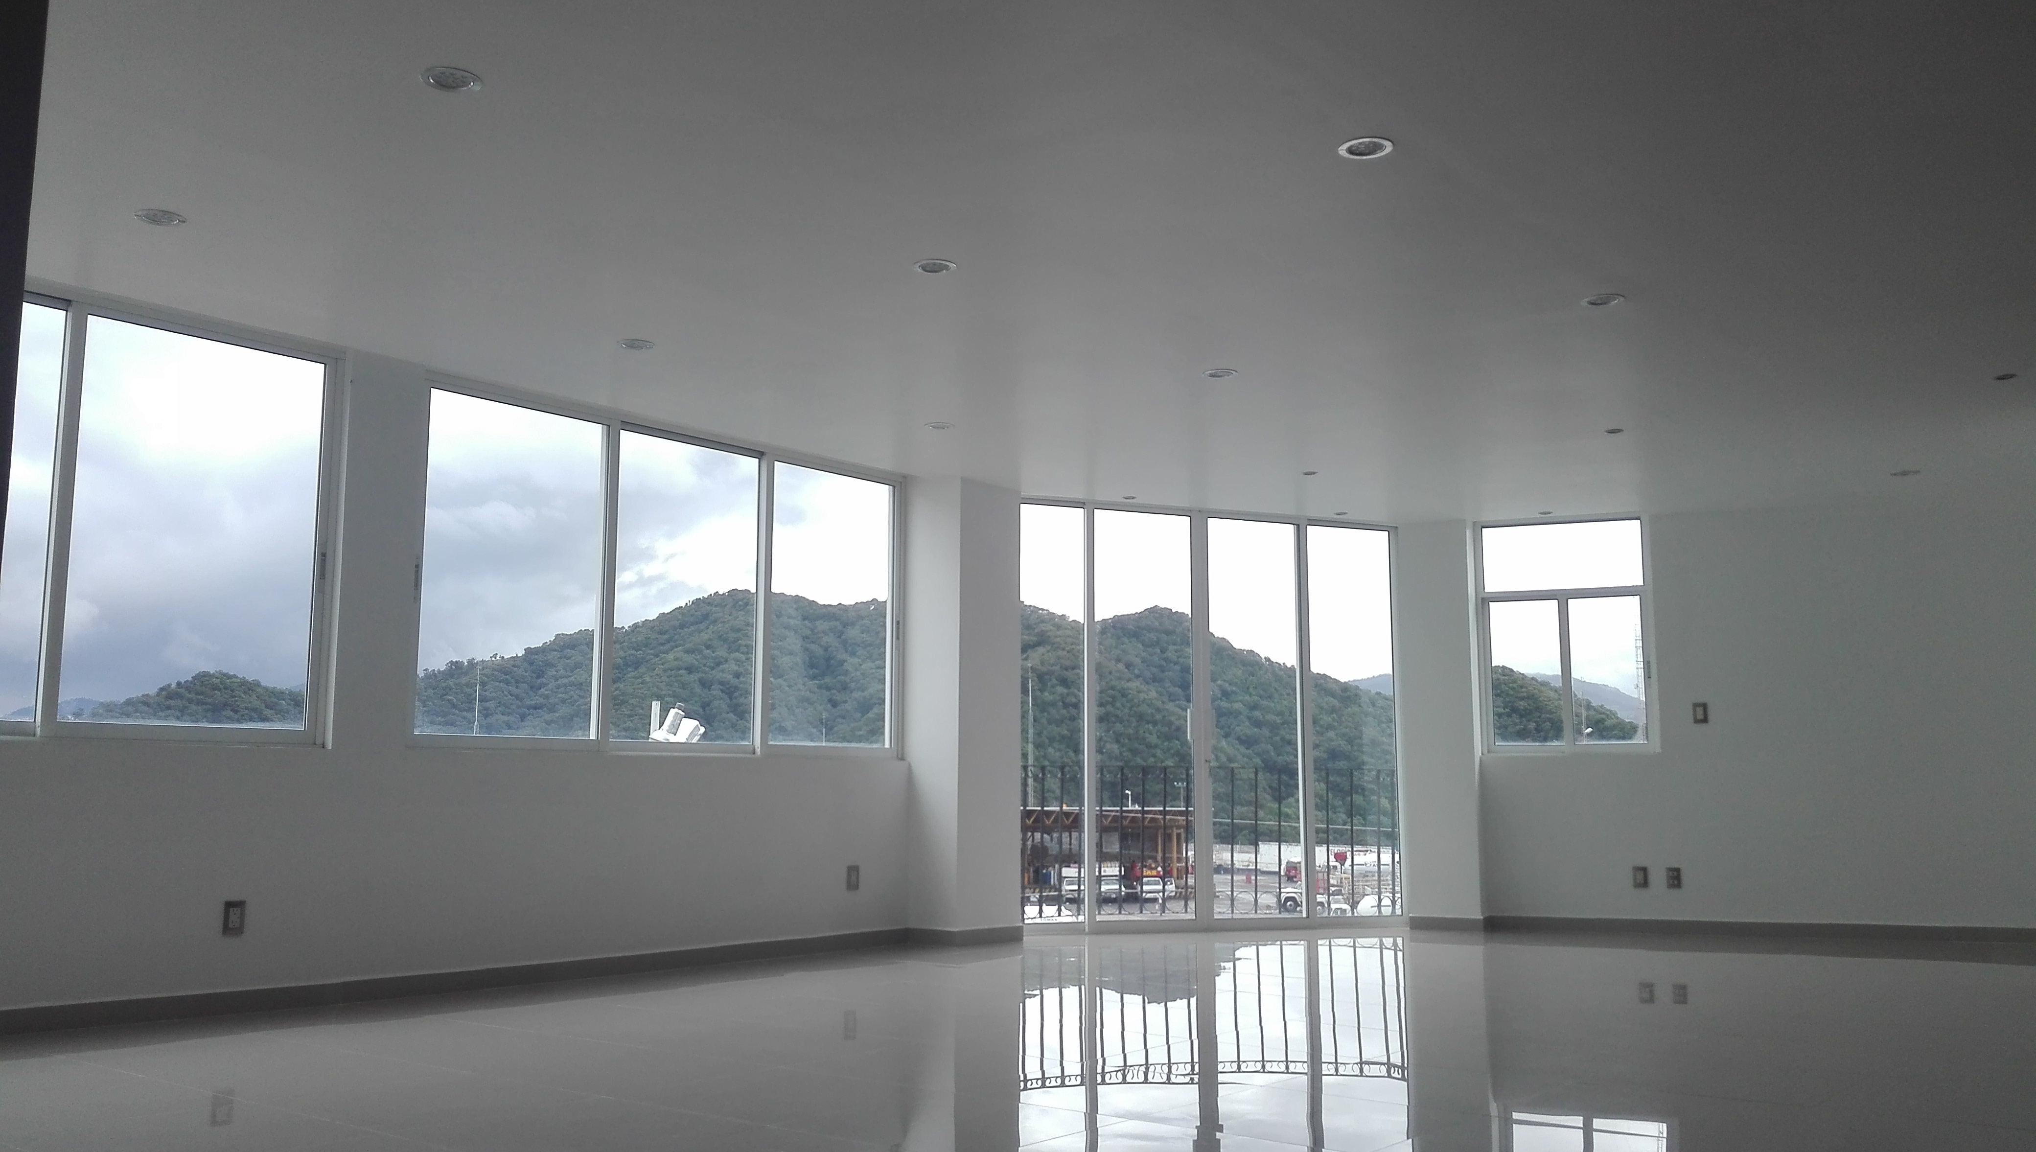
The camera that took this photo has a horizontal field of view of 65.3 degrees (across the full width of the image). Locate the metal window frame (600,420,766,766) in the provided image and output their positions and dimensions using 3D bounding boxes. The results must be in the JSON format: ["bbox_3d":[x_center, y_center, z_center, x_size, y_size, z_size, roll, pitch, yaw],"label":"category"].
[{"bbox_3d":[-1.533,0.080,7.382,0.050,1.408,0.829,-7,-10,39],"label":"metal window frame"}]

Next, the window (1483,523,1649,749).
[{"bbox_3d":[3.245,0.357,9.398,0.982,1.390,0.080,-3,-8,19],"label":"window"}]

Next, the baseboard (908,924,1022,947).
[{"bbox_3d":[-0.262,1.893,8.313,0.623,0.080,0.221,1,-8,-9],"label":"baseboard"}]

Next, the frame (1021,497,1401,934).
[{"bbox_3d":[1.158,0.836,9.416,2.607,2.441,0.080,3,-9,-21],"label":"frame"}]

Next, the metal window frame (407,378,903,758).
[{"bbox_3d":[-1.516,0.075,7.416,0.080,1.507,2.813,-7,-10,39],"label":"metal window frame"}]

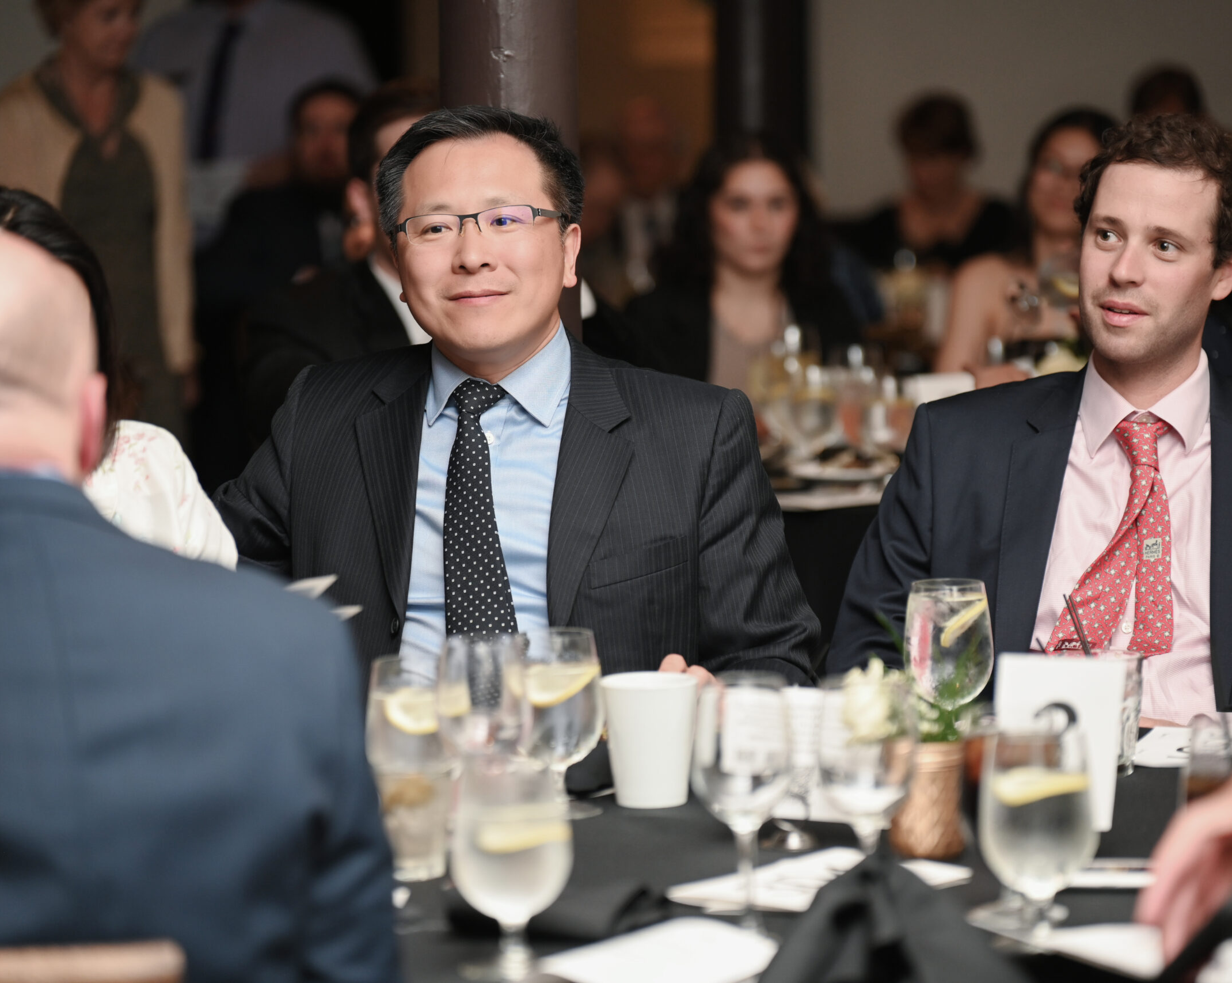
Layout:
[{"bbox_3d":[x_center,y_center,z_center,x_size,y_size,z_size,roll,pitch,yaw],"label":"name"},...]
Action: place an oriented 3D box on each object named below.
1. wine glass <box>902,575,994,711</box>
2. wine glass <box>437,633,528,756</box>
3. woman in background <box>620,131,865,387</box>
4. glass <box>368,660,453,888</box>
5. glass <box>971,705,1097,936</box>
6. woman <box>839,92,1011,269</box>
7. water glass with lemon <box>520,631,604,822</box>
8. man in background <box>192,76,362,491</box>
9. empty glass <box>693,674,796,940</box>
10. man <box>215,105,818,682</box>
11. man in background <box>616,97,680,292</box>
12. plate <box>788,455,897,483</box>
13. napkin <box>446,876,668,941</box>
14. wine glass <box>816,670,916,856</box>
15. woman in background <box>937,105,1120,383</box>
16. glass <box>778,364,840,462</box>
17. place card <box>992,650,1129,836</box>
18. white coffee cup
[{"bbox_3d":[0.300,0.156,4.643,0.080,0.149,0.080,0,6,0],"label":"wine glass"},{"bbox_3d":[-0.106,0.205,4.125,0.077,0.160,0.077,0,6,0],"label":"wine glass"},{"bbox_3d":[0.206,0.034,7.998,0.480,1.180,0.700,-1,6,-8],"label":"woman in background"},{"bbox_3d":[-0.162,0.222,4.156,0.083,0.163,0.083,-1,6,0],"label":"glass"},{"bbox_3d":[0.307,0.252,3.738,0.082,0.150,0.082,0,6,0],"label":"glass"},{"bbox_3d":[0.692,-0.271,11.380,0.500,1.202,0.750,-1,6,3],"label":"woman"},{"bbox_3d":[-0.050,0.198,4.421,0.080,0.155,0.080,-1,6,0],"label":"water glass with lemon"},{"bbox_3d":[-0.555,-0.160,10.068,0.560,1.285,0.780,-2,6,-12],"label":"man in background"},{"bbox_3d":[0.094,0.235,3.868,0.075,0.184,0.075,-1,6,0],"label":"empty glass"},{"bbox_3d":[-0.093,0.324,4.660,0.630,1.310,0.800,2,6,16],"label":"man"},{"bbox_3d":[0.031,-0.340,12.296,0.540,1.186,0.750,2,6,25],"label":"man in background"},{"bbox_3d":[0.335,-0.032,7.600,0.165,0.025,0.165,-1,6,0],"label":"plate"},{"bbox_3d":[-0.044,0.303,3.788,0.170,0.036,0.110,0,6,0],"label":"napkin"},{"bbox_3d":[0.188,0.233,3.877,0.075,0.183,0.075,-1,6,0],"label":"wine glass"},{"bbox_3d":[0.711,-0.034,8.544,0.480,1.200,0.700,1,6,8],"label":"woman in background"},{"bbox_3d":[0.264,-0.100,7.049,0.080,0.149,0.080,0,6,0],"label":"glass"},{"bbox_3d":[0.362,0.207,4.250,0.109,0.142,0.015,3,0,14],"label":"place card"},{"bbox_3d":[0.029,0.211,4.335,0.081,0.106,0.081,0,6,0],"label":"white coffee cup"}]

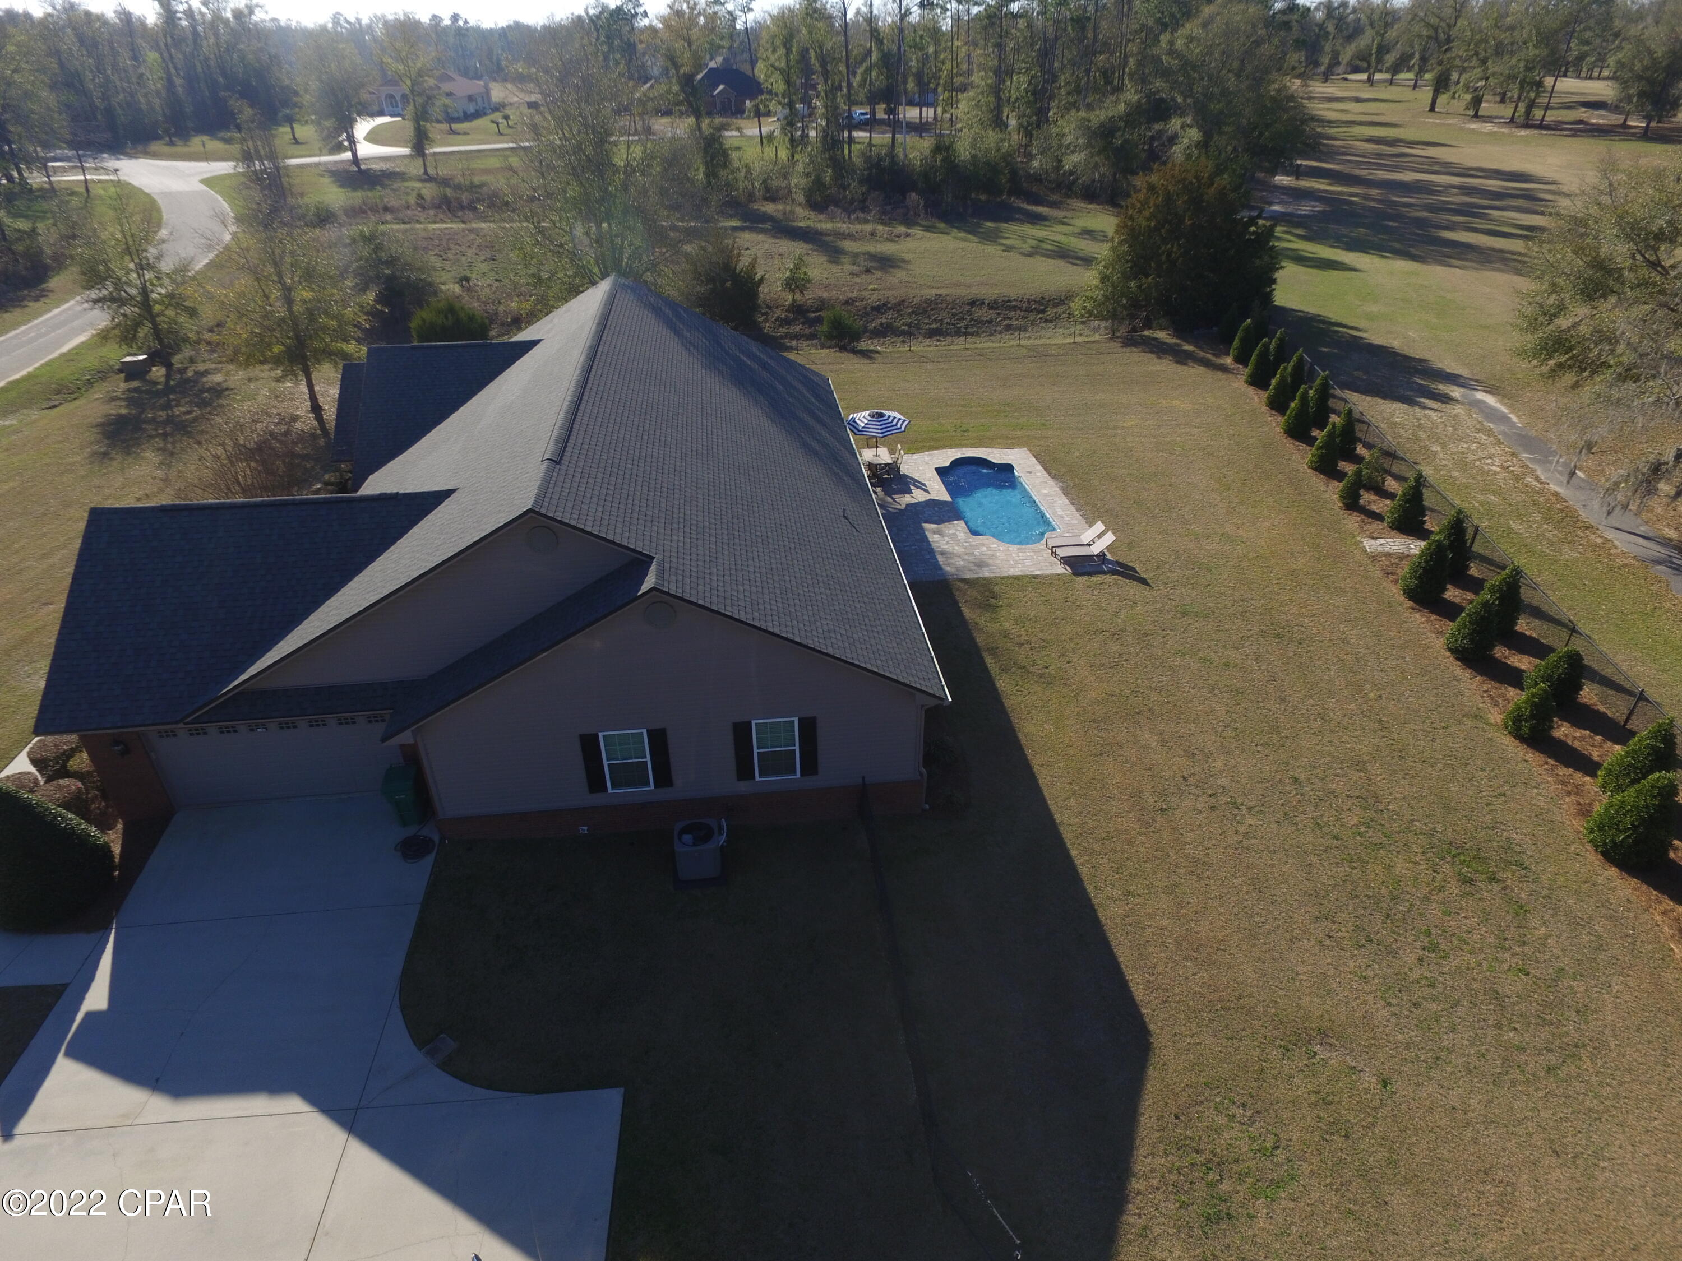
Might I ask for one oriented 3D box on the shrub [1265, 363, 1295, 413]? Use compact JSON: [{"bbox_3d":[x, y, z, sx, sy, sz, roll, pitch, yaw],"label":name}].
[{"bbox_3d":[20.274,-11.202,44.433,1.250,2.100,1.250,-4,32,-6],"label":"shrub"}]

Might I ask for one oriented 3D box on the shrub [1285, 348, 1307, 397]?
[{"bbox_3d":[21.762,-12.315,46.151,1.150,2.150,1.150,-4,32,-6],"label":"shrub"}]

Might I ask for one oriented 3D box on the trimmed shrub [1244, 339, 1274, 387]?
[{"bbox_3d":[20.570,-13.060,47.347,1.300,2.150,1.300,-4,32,-6],"label":"trimmed shrub"}]

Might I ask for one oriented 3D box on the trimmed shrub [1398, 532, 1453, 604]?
[{"bbox_3d":[18.369,-2.053,30.249,1.400,2.070,1.400,-4,31,-6],"label":"trimmed shrub"}]

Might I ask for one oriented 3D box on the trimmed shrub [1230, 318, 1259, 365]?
[{"bbox_3d":[21.908,-15.620,52.505,1.300,2.340,1.300,-4,31,-6],"label":"trimmed shrub"}]

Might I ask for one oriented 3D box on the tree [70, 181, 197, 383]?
[{"bbox_3d":[-35.273,-17.536,48.870,5.800,8.500,5.800,-4,32,-6],"label":"tree"}]

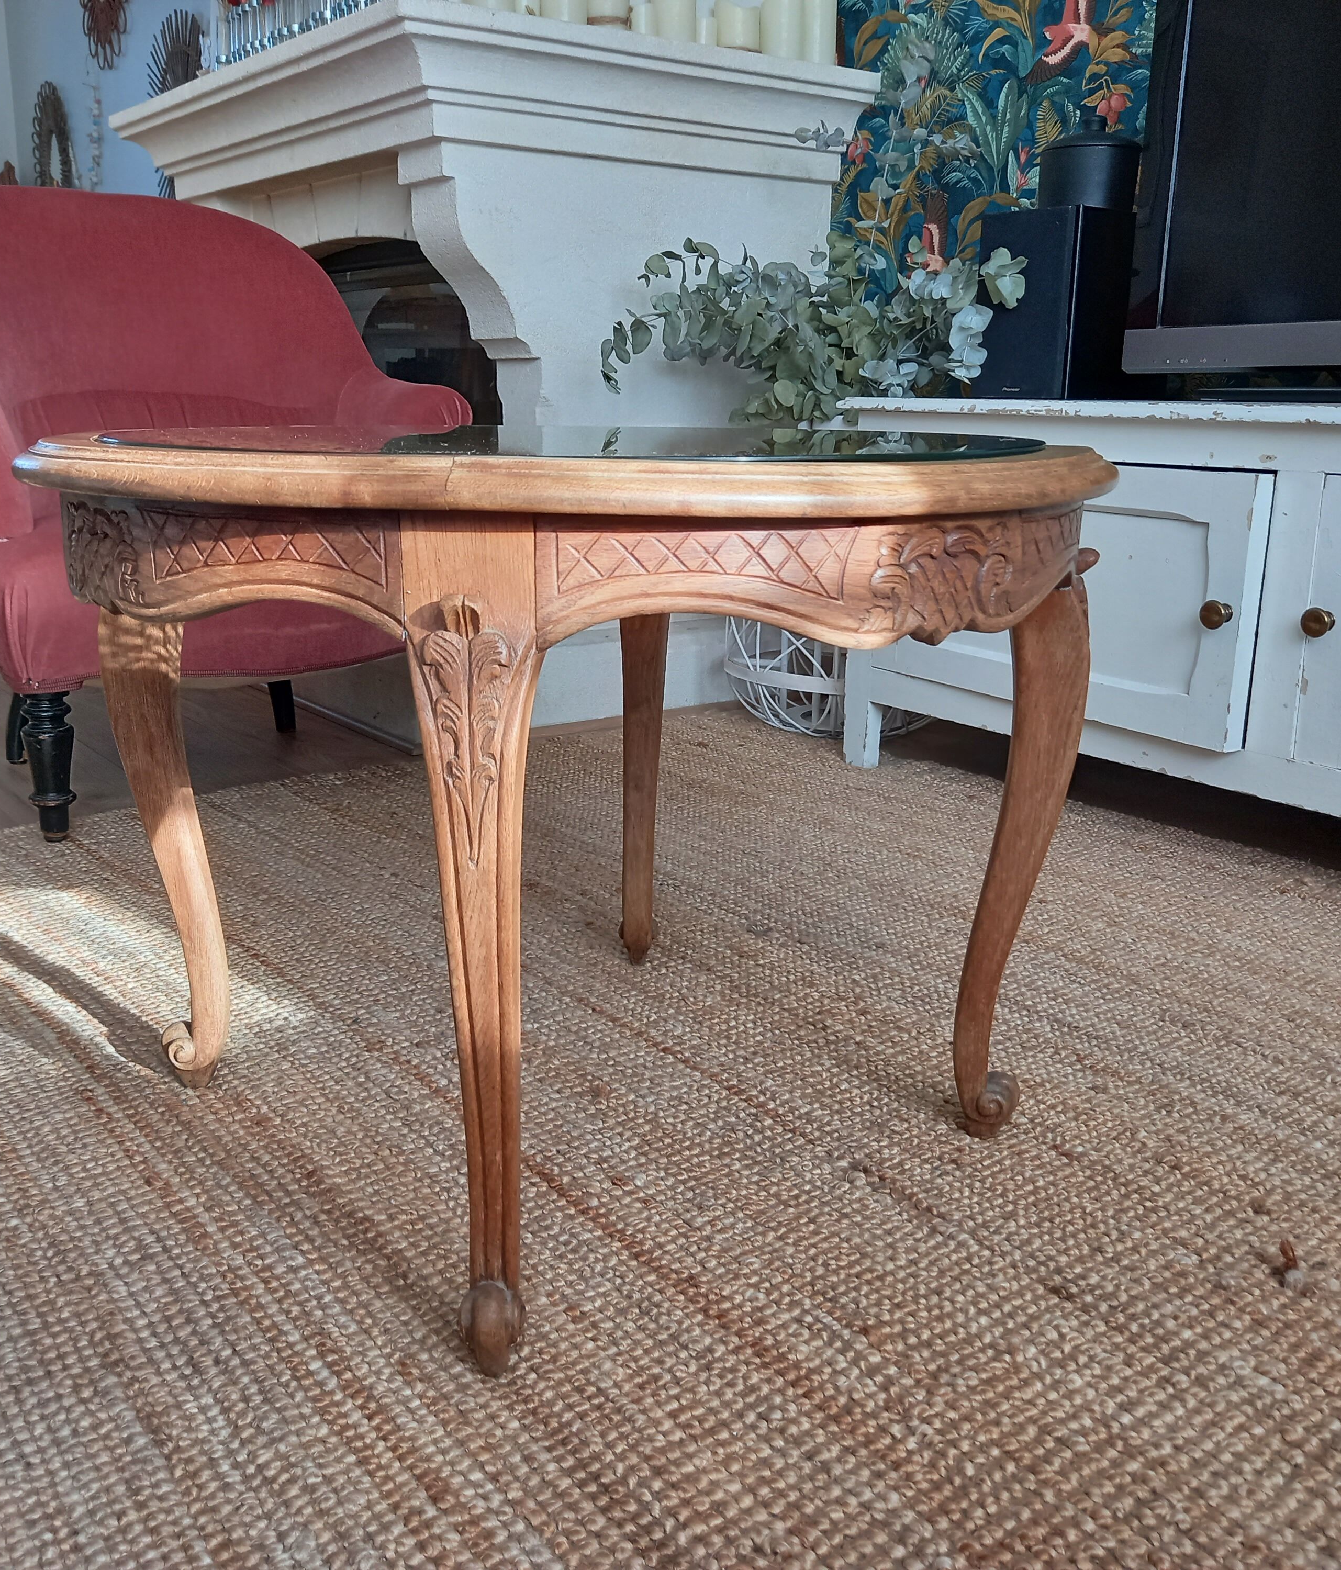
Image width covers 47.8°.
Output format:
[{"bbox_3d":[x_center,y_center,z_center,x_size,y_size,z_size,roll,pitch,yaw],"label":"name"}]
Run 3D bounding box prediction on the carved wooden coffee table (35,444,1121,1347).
[{"bbox_3d":[-0.067,0.007,1.079,0.696,0.495,0.696,-11,19,-37],"label":"carved wooden coffee table"}]

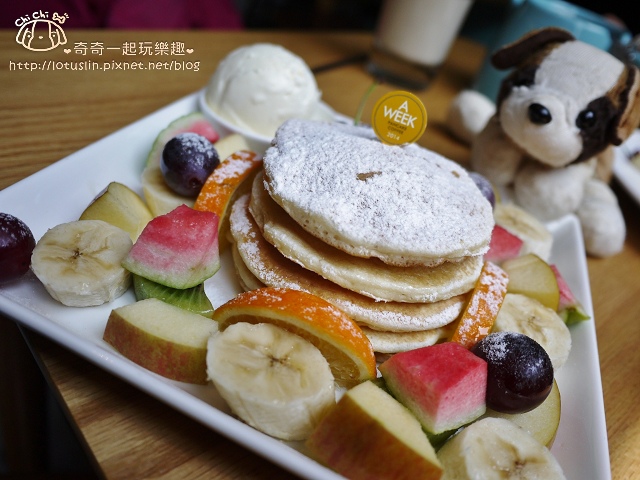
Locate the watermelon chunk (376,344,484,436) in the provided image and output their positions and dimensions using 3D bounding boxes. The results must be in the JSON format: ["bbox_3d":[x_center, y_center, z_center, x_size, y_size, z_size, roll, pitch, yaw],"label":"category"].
[{"bbox_3d":[0.036,0.048,0.168,0.025,0.020,0.025,-4,41,-30],"label":"watermelon chunk"}]

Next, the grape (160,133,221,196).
[{"bbox_3d":[-0.056,-0.033,0.224,0.027,0.027,0.027,20,35,0],"label":"grape"}]

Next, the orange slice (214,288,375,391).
[{"bbox_3d":[-0.008,0.033,0.178,0.057,0.025,0.015,22,35,2],"label":"orange slice"}]

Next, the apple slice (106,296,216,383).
[{"bbox_3d":[-0.051,0.030,0.170,0.036,0.016,0.018,24,35,7],"label":"apple slice"}]

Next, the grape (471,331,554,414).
[{"bbox_3d":[0.065,0.045,0.175,0.028,0.028,0.028,20,35,0],"label":"grape"}]

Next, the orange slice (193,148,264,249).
[{"bbox_3d":[-0.041,-0.018,0.230,0.014,0.027,0.053,19,35,-2],"label":"orange slice"}]

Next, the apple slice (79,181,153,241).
[{"bbox_3d":[-0.080,-0.010,0.205,0.027,0.018,0.022,32,36,16],"label":"apple slice"}]

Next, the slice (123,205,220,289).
[{"bbox_3d":[-0.053,0.002,0.187,0.030,0.020,0.020,26,35,8],"label":"slice"}]

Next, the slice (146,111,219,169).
[{"bbox_3d":[-0.067,-0.045,0.257,0.034,0.020,0.024,-19,50,-42],"label":"slice"}]

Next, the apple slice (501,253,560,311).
[{"bbox_3d":[0.100,0.021,0.246,0.028,0.020,0.023,29,36,12],"label":"apple slice"}]

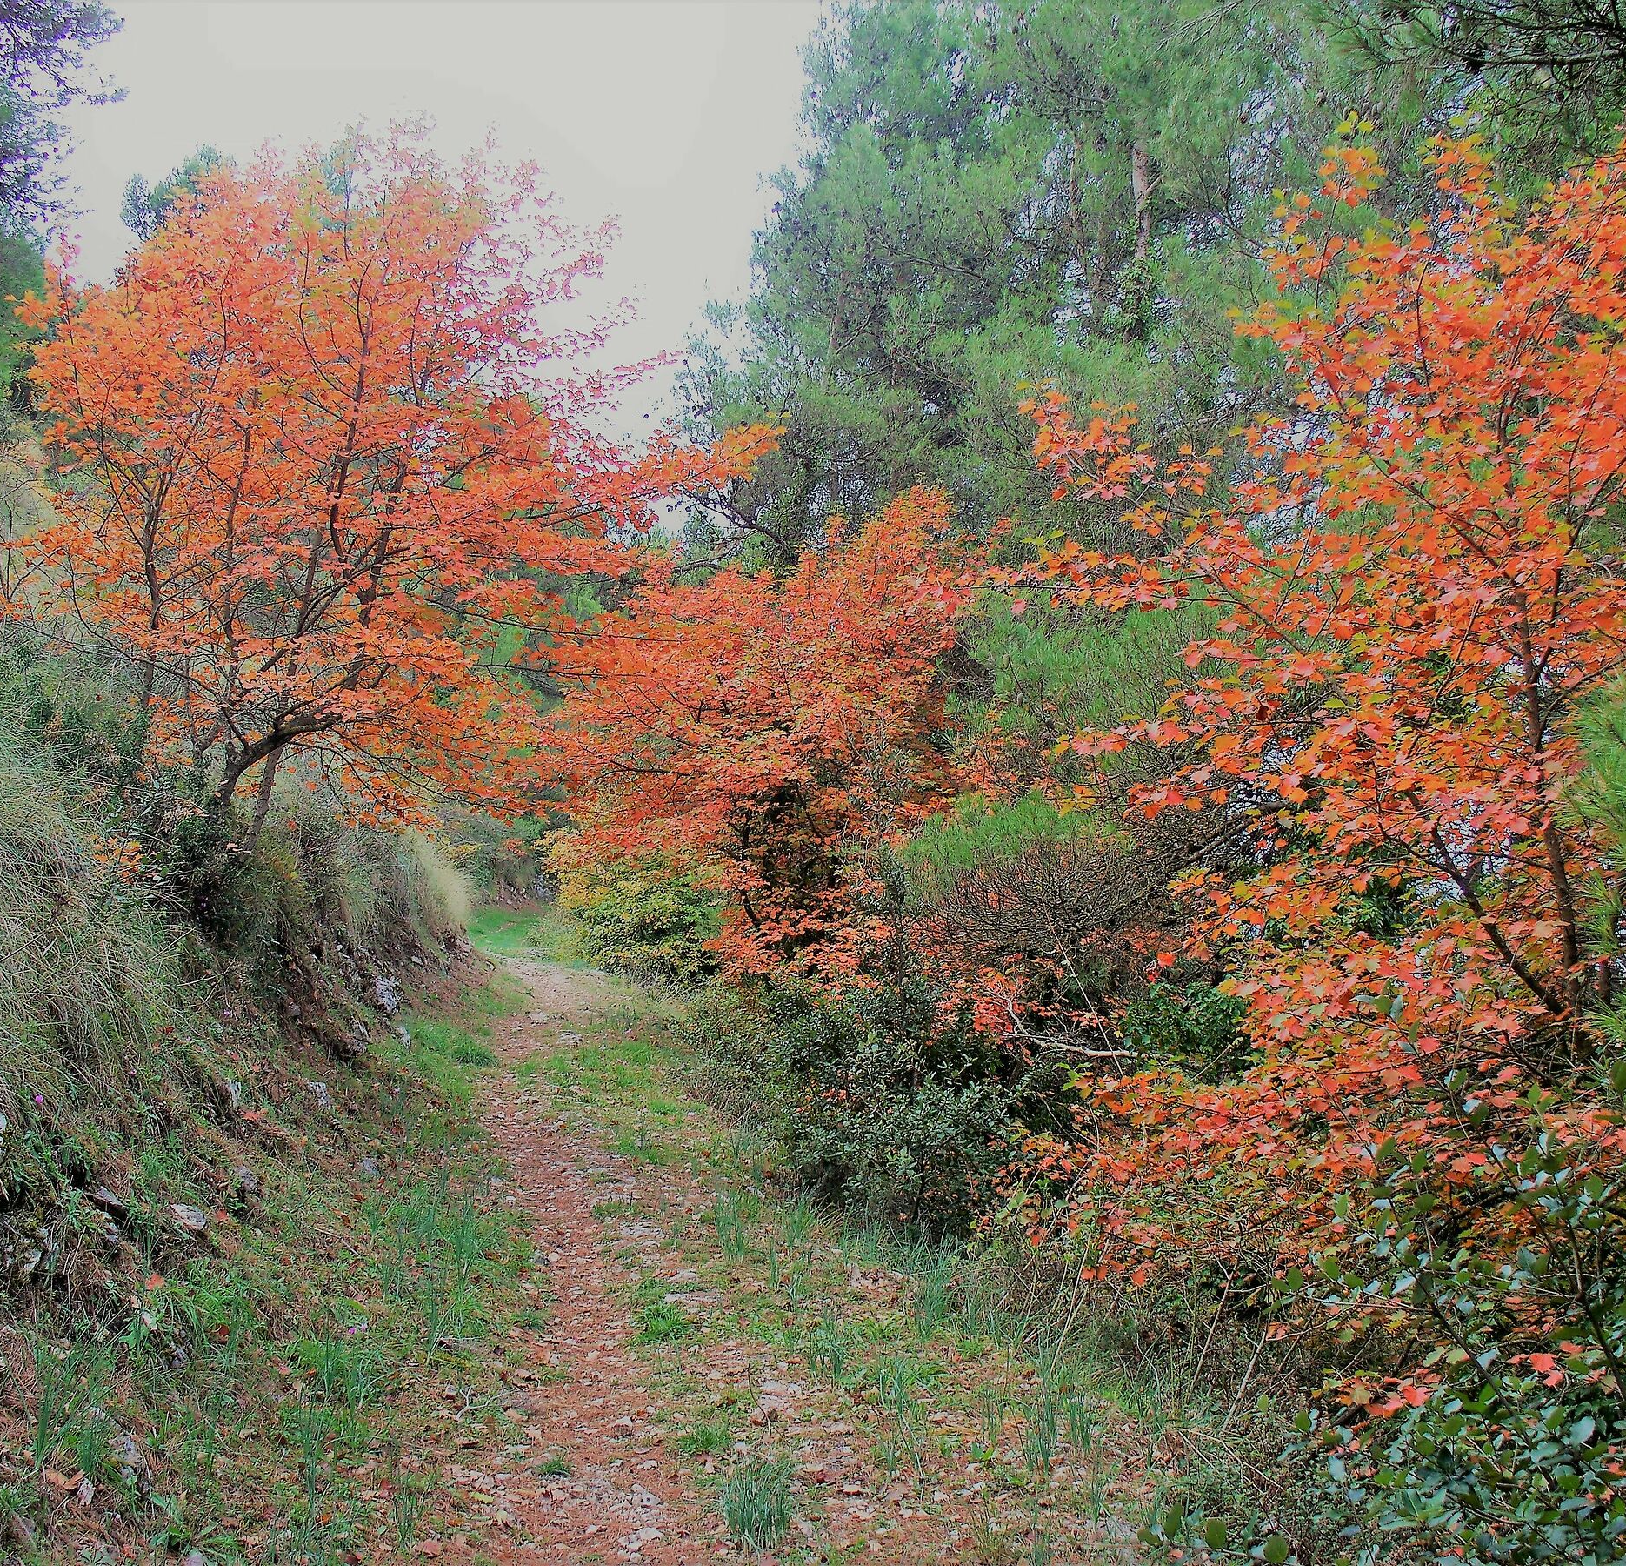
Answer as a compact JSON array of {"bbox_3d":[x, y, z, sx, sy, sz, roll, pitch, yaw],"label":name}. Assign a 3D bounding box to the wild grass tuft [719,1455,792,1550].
[{"bbox_3d":[-0.121,1.519,4.600,0.155,0.185,0.150,0,-1,0],"label":"wild grass tuft"}]

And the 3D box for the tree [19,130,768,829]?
[{"bbox_3d":[-2.361,-1.686,12.300,4.250,4.000,3.800,0,-1,0],"label":"tree"}]

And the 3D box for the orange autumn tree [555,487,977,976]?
[{"bbox_3d":[-0.306,-0.306,13.800,2.700,3.150,2.600,0,-1,0],"label":"orange autumn tree"}]

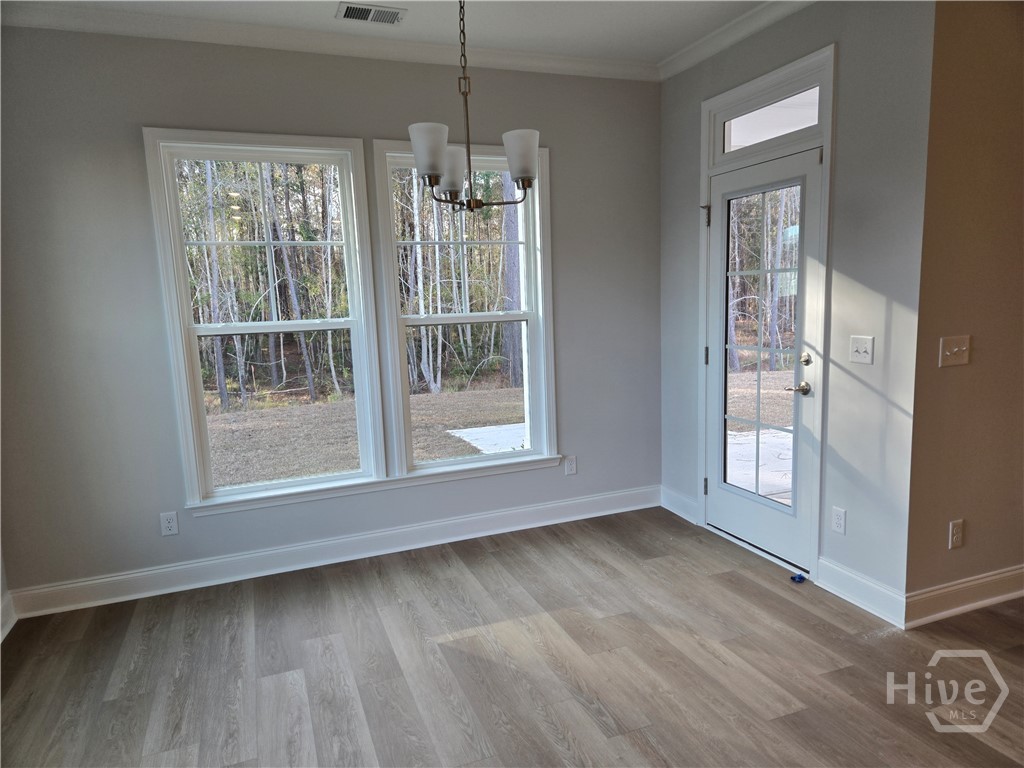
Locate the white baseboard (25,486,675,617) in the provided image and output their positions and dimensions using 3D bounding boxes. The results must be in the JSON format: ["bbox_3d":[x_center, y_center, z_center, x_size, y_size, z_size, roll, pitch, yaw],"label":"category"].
[{"bbox_3d":[-0.681,0.890,3.853,3.617,0.132,0.025,-5,9,-21],"label":"white baseboard"}]

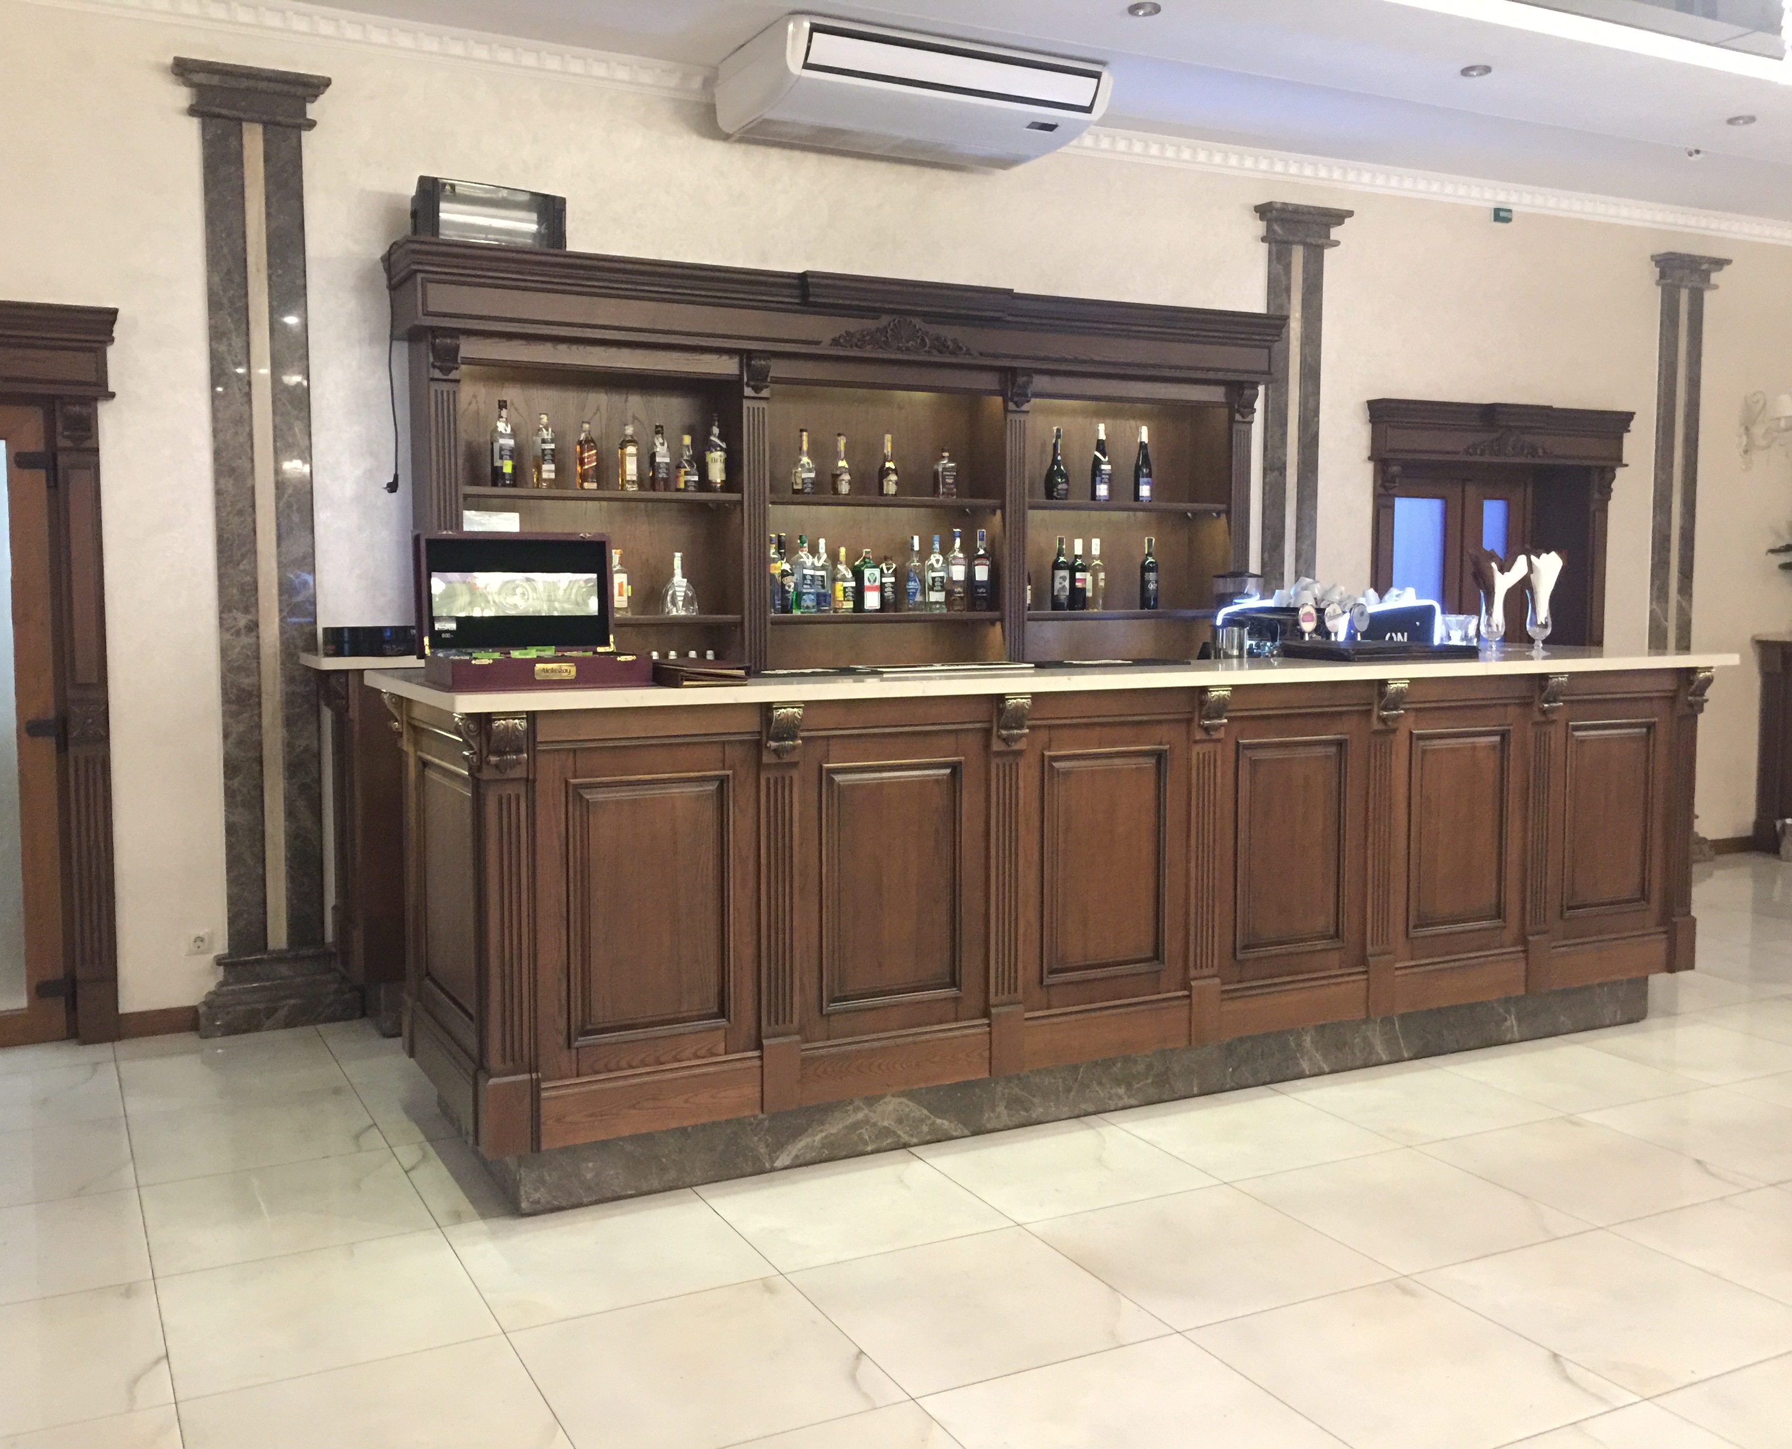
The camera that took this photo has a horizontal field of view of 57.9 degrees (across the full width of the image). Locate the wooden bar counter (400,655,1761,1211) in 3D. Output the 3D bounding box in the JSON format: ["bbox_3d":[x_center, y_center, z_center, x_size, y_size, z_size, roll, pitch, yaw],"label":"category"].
[{"bbox_3d":[0.706,0.445,4.971,4.260,1.244,1.050,-2,5,-27],"label":"wooden bar counter"}]

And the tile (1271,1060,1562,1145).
[{"bbox_3d":[1.492,1.094,4.691,0.600,0.012,0.600,-2,5,-27],"label":"tile"}]

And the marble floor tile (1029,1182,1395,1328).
[{"bbox_3d":[0.701,1.190,3.649,0.600,0.010,0.600,-2,5,-27],"label":"marble floor tile"}]

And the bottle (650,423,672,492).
[{"bbox_3d":[-0.838,-0.954,5.780,0.077,0.238,0.075,-2,5,-27],"label":"bottle"}]

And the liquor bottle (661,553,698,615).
[{"bbox_3d":[-0.784,-0.508,5.883,0.132,0.231,0.105,-2,5,-20],"label":"liquor bottle"}]

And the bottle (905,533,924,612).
[{"bbox_3d":[0.072,-0.582,6.292,0.073,0.296,0.073,0,5,0],"label":"bottle"}]

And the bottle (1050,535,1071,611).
[{"bbox_3d":[0.670,-0.618,6.595,0.076,0.302,0.076,0,5,0],"label":"bottle"}]

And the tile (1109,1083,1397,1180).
[{"bbox_3d":[0.959,1.125,4.462,0.600,0.010,0.600,-2,5,-27],"label":"tile"}]

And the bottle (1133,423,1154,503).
[{"bbox_3d":[1.023,-1.075,6.703,0.076,0.318,0.076,0,5,0],"label":"bottle"}]

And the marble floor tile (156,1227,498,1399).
[{"bbox_3d":[-1.177,1.200,3.331,0.600,0.010,0.600,-2,5,-27],"label":"marble floor tile"}]

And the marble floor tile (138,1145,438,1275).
[{"bbox_3d":[-1.449,1.150,3.850,0.600,0.010,0.600,-2,5,-27],"label":"marble floor tile"}]

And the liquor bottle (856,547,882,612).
[{"bbox_3d":[-0.107,-0.545,6.169,0.090,0.244,0.066,-3,5,-30],"label":"liquor bottle"}]

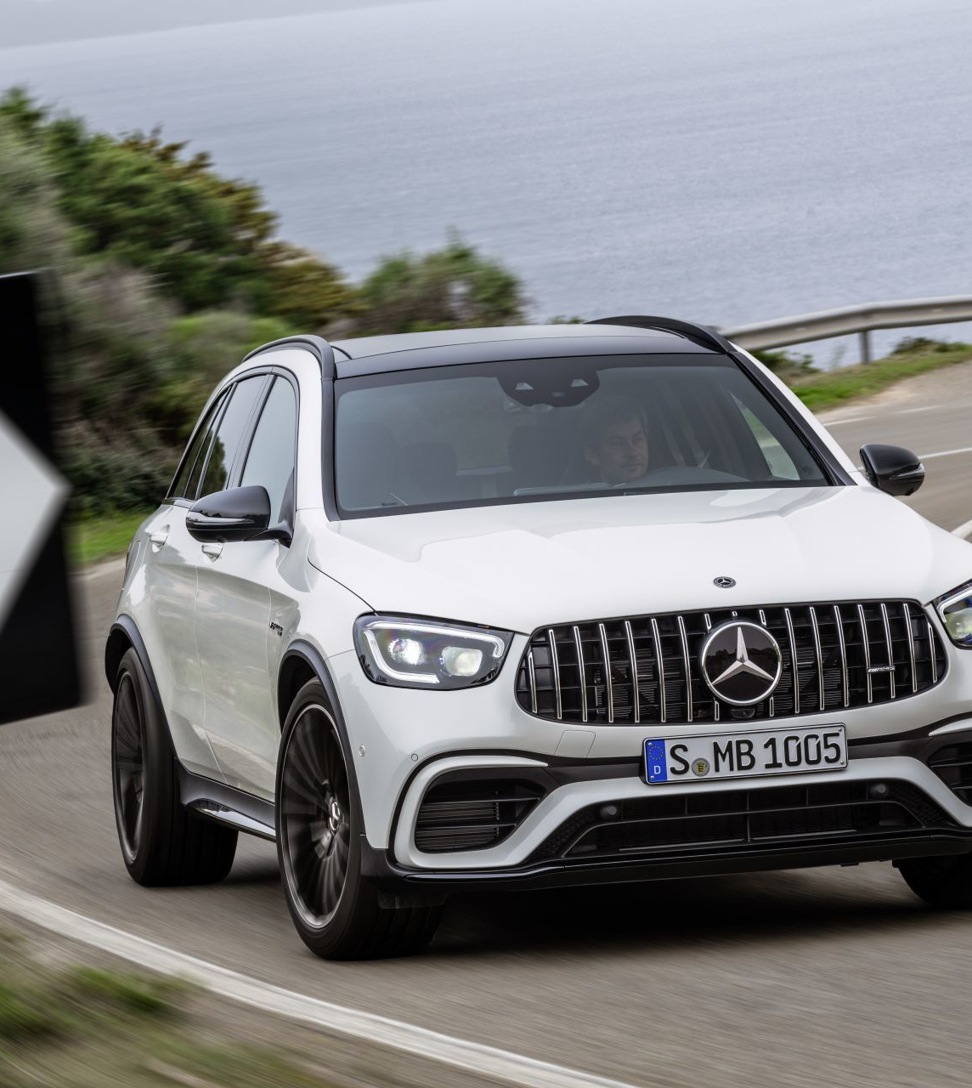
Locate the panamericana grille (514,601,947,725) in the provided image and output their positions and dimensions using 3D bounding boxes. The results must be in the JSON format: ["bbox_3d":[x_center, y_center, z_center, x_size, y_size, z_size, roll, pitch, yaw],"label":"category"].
[{"bbox_3d":[0.629,0.303,15.402,1.130,0.295,0.130,-4,2,-13],"label":"panamericana grille"}]

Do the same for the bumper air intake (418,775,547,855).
[{"bbox_3d":[-0.012,0.675,15.350,0.320,0.195,0.190,-4,2,-13],"label":"bumper air intake"}]

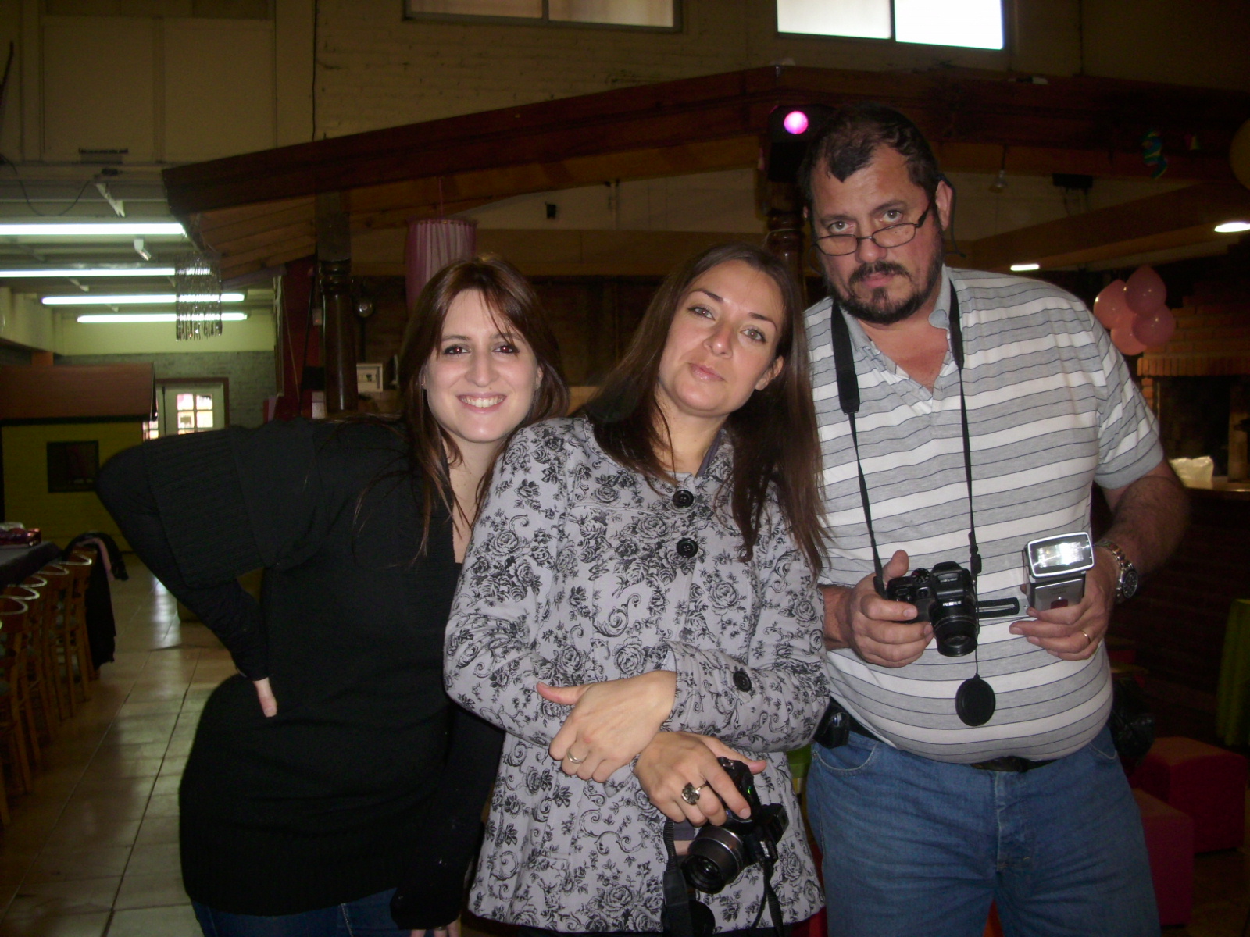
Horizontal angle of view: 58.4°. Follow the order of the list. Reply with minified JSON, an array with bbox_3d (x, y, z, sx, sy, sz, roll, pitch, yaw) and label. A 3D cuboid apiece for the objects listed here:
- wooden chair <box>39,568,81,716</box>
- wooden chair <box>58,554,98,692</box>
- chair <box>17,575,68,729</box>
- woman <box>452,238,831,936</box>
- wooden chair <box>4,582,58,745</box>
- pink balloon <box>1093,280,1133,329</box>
[{"bbox_3d":[-3.090,0.906,5.790,0.450,0.770,0.420,-1,3,-17],"label":"wooden chair"},{"bbox_3d":[-3.175,0.886,6.224,0.450,0.770,0.420,-1,3,-17],"label":"wooden chair"},{"bbox_3d":[-2.988,0.924,5.394,0.450,0.770,0.420,-1,3,-17],"label":"chair"},{"bbox_3d":[0.016,0.564,1.399,0.480,1.680,0.380,-1,3,-9],"label":"woman"},{"bbox_3d":[-2.851,0.940,5.032,0.450,0.770,0.420,-1,3,-17],"label":"wooden chair"},{"bbox_3d":[2.532,-0.853,5.800,0.210,0.250,0.210,-1,3,0],"label":"pink balloon"}]

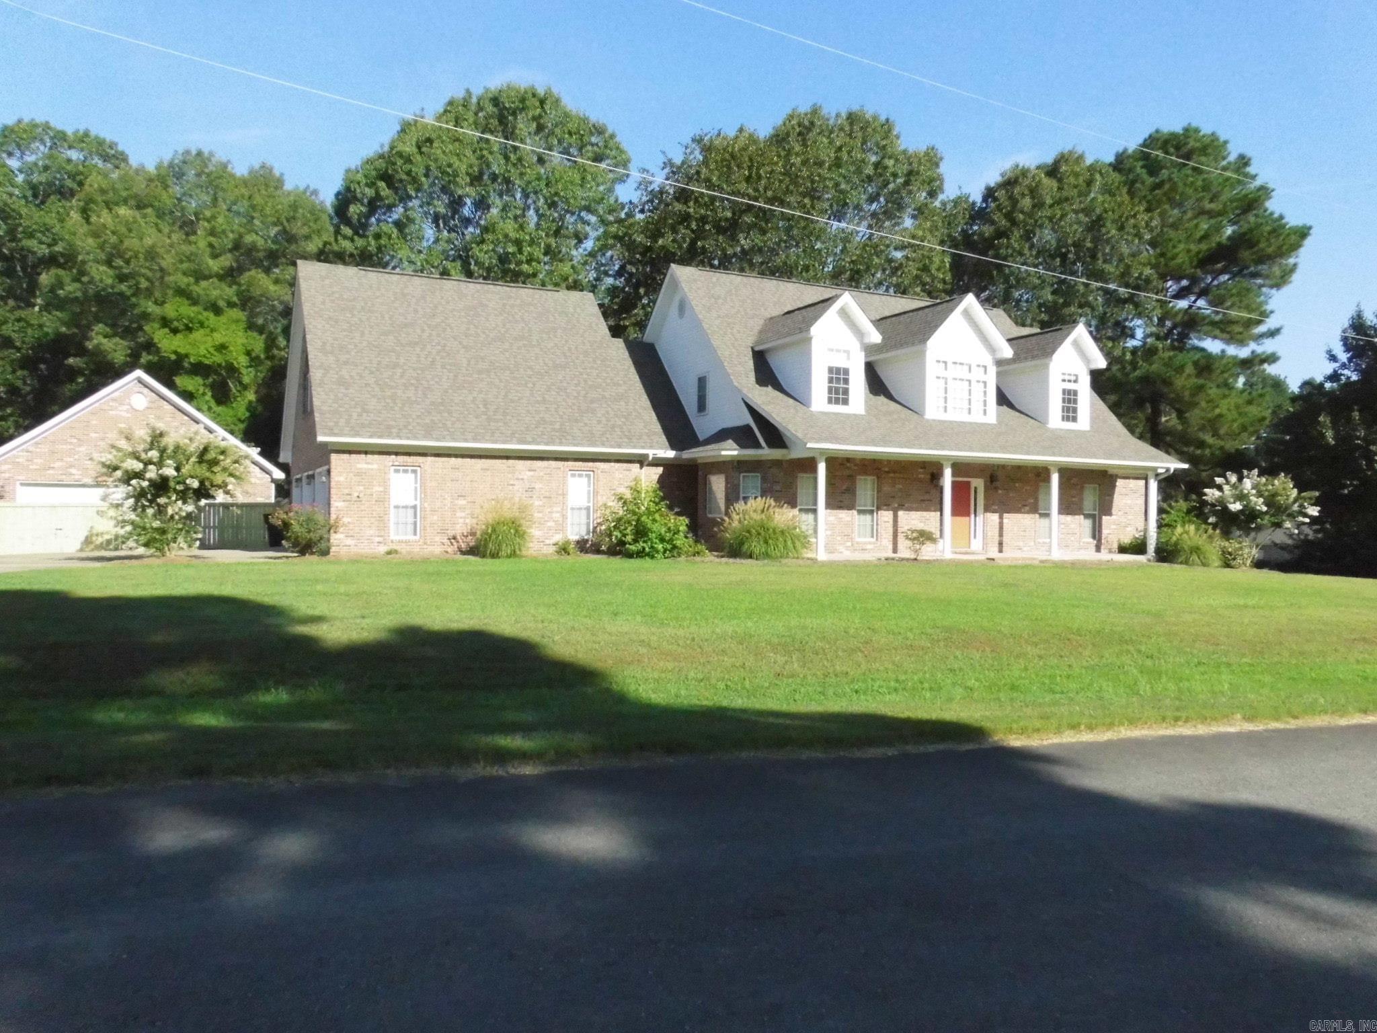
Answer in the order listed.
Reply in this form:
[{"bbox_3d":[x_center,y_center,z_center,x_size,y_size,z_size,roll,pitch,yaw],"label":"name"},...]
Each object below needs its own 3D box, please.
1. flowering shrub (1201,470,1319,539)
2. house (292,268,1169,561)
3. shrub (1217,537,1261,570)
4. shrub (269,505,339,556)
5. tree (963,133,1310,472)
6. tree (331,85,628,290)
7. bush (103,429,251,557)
[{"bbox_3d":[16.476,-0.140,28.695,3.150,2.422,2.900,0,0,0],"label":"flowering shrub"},{"bbox_3d":[0.813,-3.446,32.331,24.900,9.150,16.000,1,0,-26],"label":"house"},{"bbox_3d":[15.560,1.049,28.098,1.150,0.912,1.050,0,0,0],"label":"shrub"},{"bbox_3d":[-9.441,0.343,24.398,1.570,1.240,1.400,0,0,0],"label":"shrub"},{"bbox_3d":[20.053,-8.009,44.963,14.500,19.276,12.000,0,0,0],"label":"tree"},{"bbox_3d":[-10.161,-9.848,47.959,14.280,21.897,13.000,0,0,0],"label":"tree"},{"bbox_3d":[-12.967,-0.636,24.994,3.500,3.245,3.300,0,0,0],"label":"bush"}]

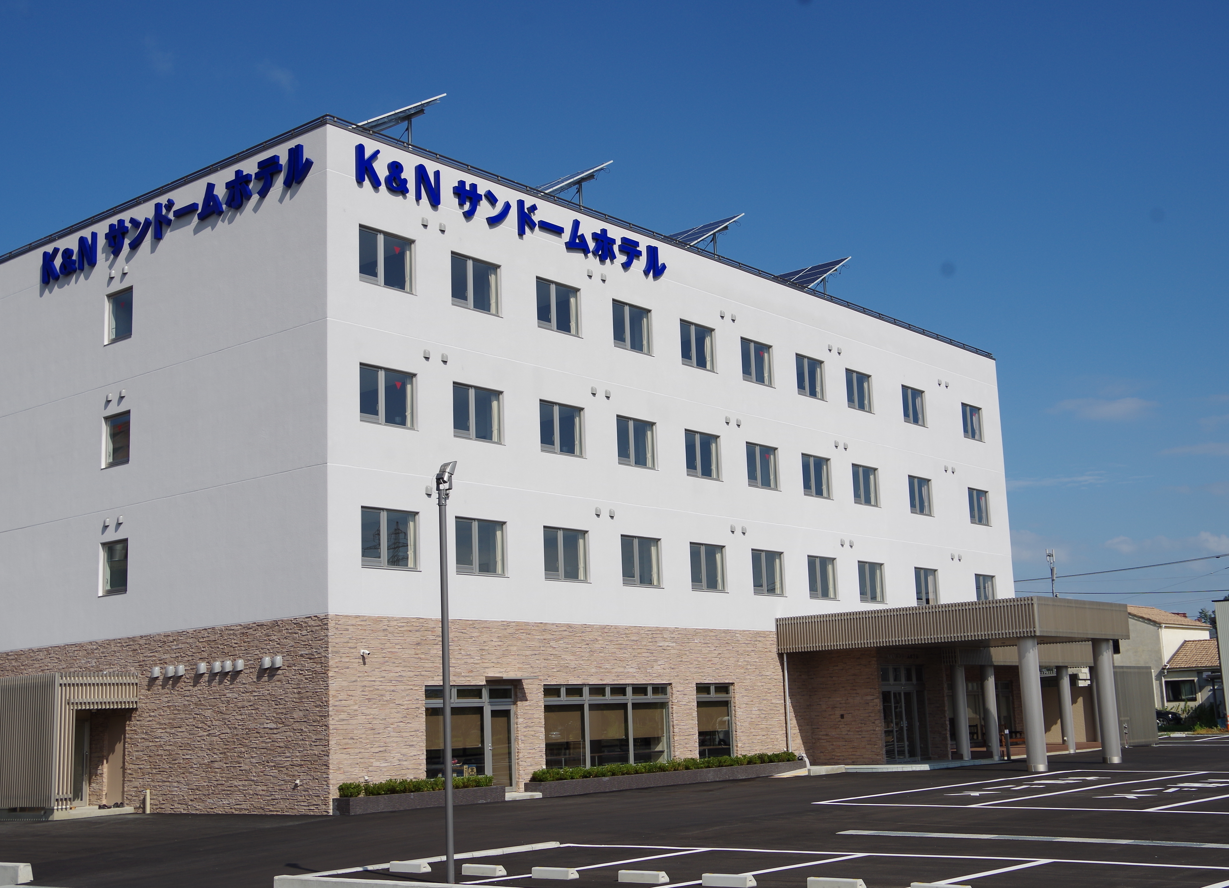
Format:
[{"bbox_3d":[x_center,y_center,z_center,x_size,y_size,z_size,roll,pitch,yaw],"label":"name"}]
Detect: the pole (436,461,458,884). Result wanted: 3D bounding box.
[{"bbox_3d":[-1.862,2.535,17.667,0.260,4.770,0.260,2,-11,-20],"label":"pole"}]

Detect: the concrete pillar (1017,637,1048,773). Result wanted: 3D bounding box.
[{"bbox_3d":[10.937,6.755,40.745,0.504,3.497,0.504,-11,-13,38],"label":"concrete pillar"}]

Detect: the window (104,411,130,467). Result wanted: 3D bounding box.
[{"bbox_3d":[-12.286,-0.107,38.700,1.167,1.290,0.130,-10,-13,38],"label":"window"}]

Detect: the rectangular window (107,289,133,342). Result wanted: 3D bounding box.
[{"bbox_3d":[-12.276,-3.177,38.861,1.158,1.297,0.150,-11,-13,38],"label":"rectangular window"}]

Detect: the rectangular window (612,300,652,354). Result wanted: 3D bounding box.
[{"bbox_3d":[0.417,-3.094,42.168,0.150,1.280,1.650,-11,-13,38],"label":"rectangular window"}]

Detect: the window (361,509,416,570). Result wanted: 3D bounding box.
[{"bbox_3d":[-4.939,2.084,34.132,0.150,1.291,1.673,-11,-13,38],"label":"window"}]

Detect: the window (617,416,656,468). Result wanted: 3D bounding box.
[{"bbox_3d":[0.561,-0.005,41.466,0.150,1.291,1.673,-11,-13,38],"label":"window"}]

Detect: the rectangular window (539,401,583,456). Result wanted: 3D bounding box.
[{"bbox_3d":[-1.345,-0.351,39.175,0.150,1.291,1.673,-11,-13,38],"label":"rectangular window"}]

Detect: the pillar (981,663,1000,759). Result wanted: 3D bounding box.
[{"bbox_3d":[12.706,9.016,52.567,0.434,3.186,0.434,-11,-13,38],"label":"pillar"}]

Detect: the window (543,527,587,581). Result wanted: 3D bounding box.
[{"bbox_3d":[-1.236,2.770,39.143,0.130,1.290,1.700,-10,-13,38],"label":"window"}]

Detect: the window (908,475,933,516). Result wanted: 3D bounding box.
[{"bbox_3d":[10.594,1.805,54.191,0.130,1.290,1.700,-10,-13,38],"label":"window"}]

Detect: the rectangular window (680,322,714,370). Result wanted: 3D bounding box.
[{"bbox_3d":[2.320,-2.744,44.451,0.150,1.280,1.650,-11,-13,38],"label":"rectangular window"}]

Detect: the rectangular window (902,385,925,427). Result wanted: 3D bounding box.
[{"bbox_3d":[10.312,-1.273,54.037,0.150,1.280,1.650,-11,-13,38],"label":"rectangular window"}]

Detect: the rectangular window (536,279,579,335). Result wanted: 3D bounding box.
[{"bbox_3d":[-1.489,-3.445,39.883,0.150,1.280,1.650,-11,-13,38],"label":"rectangular window"}]

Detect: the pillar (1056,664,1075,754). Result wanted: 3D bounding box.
[{"bbox_3d":[15.796,9.245,54.642,0.440,3.040,0.440,-10,-13,38],"label":"pillar"}]

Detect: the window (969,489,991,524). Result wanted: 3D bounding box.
[{"bbox_3d":[13.431,2.321,57.628,0.130,1.290,1.700,-10,-13,38],"label":"window"}]

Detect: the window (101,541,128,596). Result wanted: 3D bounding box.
[{"bbox_3d":[-12.050,2.998,37.740,1.158,1.297,0.150,-11,-13,38],"label":"window"}]

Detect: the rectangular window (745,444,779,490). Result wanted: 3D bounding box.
[{"bbox_3d":[4.336,0.680,46.004,0.150,1.291,1.673,-11,-13,38],"label":"rectangular window"}]

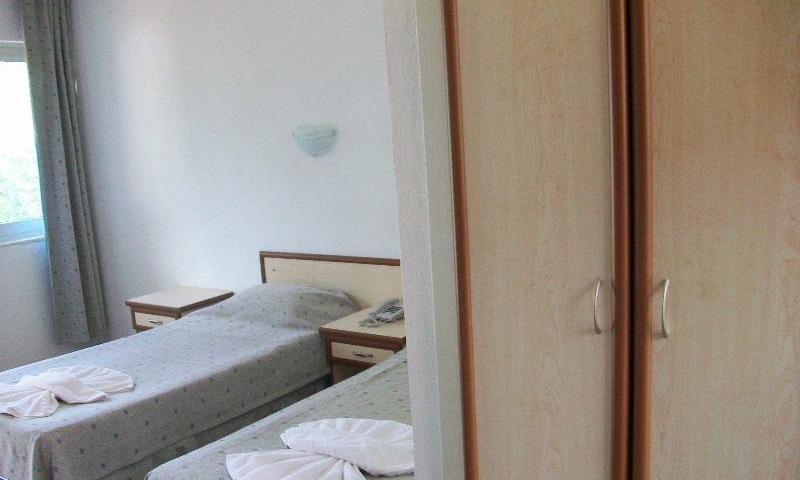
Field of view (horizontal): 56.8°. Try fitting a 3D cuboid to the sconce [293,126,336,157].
[{"bbox_3d":[-0.479,-0.524,3.956,0.285,0.165,0.105,2,10,34],"label":"sconce"}]

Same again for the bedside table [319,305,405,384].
[{"bbox_3d":[-0.048,0.679,3.678,0.505,0.560,0.440,2,10,34],"label":"bedside table"}]

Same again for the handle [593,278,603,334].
[{"bbox_3d":[0.381,0.131,1.421,0.011,0.106,0.026,2,10,34],"label":"handle"}]

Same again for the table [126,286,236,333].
[{"bbox_3d":[-1.338,0.628,4.574,0.520,0.560,0.440,2,10,34],"label":"table"}]

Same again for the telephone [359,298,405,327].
[{"bbox_3d":[-0.068,0.352,3.689,0.170,0.084,0.200,1,10,27],"label":"telephone"}]

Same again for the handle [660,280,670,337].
[{"bbox_3d":[0.486,0.129,1.348,0.011,0.106,0.026,2,10,34],"label":"handle"}]

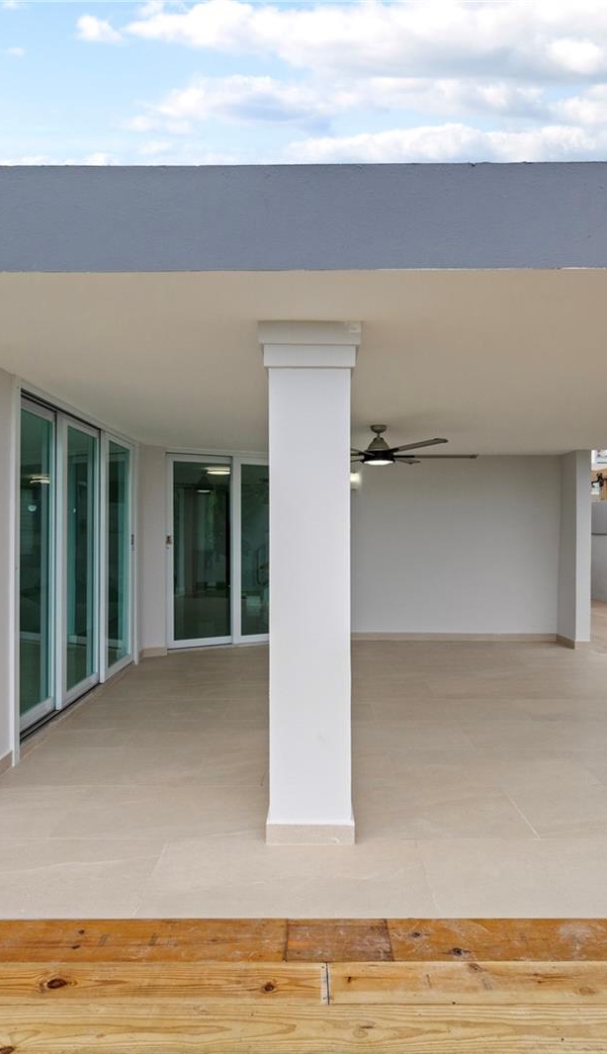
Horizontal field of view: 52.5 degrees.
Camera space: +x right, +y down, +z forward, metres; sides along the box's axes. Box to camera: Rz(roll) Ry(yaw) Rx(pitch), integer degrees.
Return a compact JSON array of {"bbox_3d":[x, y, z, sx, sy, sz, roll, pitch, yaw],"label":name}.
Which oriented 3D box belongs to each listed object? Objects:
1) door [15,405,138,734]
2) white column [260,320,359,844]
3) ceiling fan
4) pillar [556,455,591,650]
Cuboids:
[{"bbox_3d":[-1.947,0.293,5.487,0.150,2.397,2.832,0,0,0],"label":"door"},{"bbox_3d":[0.033,0.267,3.110,0.481,2.460,0.481,0,0,0],"label":"white column"},{"bbox_3d":[0.699,-0.766,5.703,1.840,0.358,1.680,0,0,0],"label":"ceiling fan"},{"bbox_3d":[3.450,0.300,7.817,0.218,2.460,0.500,0,0,0],"label":"pillar"}]

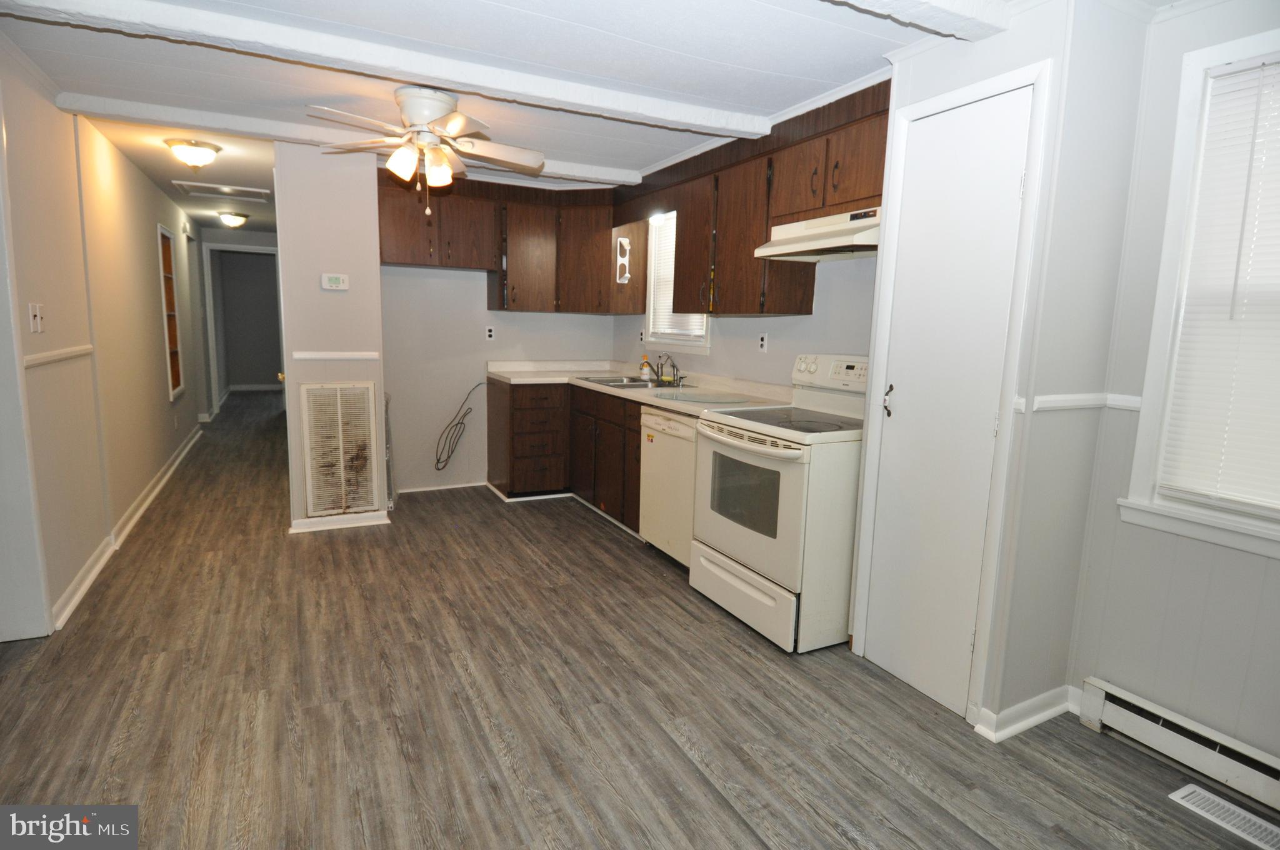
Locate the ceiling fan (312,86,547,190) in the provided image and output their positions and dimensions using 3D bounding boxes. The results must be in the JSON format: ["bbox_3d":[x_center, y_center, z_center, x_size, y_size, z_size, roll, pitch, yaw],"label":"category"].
[{"bbox_3d":[-1.015,-1.333,3.006,1.100,0.420,1.100,-3,10,-29],"label":"ceiling fan"}]

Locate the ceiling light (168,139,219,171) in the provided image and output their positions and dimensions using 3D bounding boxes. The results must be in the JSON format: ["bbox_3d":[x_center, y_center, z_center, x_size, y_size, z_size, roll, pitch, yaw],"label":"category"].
[{"bbox_3d":[-2.939,-1.756,4.225,0.320,0.175,0.320,-4,10,-28],"label":"ceiling light"}]

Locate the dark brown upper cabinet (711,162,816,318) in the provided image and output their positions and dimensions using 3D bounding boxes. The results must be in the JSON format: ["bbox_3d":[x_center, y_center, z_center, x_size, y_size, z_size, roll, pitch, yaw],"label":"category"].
[{"bbox_3d":[0.675,-0.998,3.482,0.318,0.790,0.470,-4,10,-28],"label":"dark brown upper cabinet"}]

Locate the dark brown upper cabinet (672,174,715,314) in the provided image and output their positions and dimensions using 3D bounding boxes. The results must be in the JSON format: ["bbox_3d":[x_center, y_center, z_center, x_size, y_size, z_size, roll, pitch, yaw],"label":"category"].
[{"bbox_3d":[0.460,-1.066,3.875,0.318,0.788,0.435,-4,10,-28],"label":"dark brown upper cabinet"}]

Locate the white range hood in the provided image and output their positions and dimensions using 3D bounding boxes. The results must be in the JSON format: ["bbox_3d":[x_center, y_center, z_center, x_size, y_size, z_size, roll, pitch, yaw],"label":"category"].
[{"bbox_3d":[0.927,-0.870,2.961,0.485,0.163,0.785,-3,10,-29],"label":"white range hood"}]

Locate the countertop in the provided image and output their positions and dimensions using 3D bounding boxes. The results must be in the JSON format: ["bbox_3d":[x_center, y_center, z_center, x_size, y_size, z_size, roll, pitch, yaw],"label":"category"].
[{"bbox_3d":[-0.166,-0.293,4.371,1.115,0.145,2.490,-3,10,-29],"label":"countertop"}]

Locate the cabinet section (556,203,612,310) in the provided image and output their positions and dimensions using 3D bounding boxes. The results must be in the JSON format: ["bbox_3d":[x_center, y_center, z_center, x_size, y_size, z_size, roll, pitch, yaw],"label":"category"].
[{"bbox_3d":[-0.387,-1.277,5.005,0.440,0.800,0.320,4,8,16],"label":"cabinet section"}]

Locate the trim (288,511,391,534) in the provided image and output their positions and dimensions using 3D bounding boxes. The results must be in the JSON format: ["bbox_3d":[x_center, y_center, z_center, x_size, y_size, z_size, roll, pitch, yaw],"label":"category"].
[{"bbox_3d":[-1.890,0.617,4.054,0.582,0.075,0.032,-4,10,-28],"label":"trim"}]

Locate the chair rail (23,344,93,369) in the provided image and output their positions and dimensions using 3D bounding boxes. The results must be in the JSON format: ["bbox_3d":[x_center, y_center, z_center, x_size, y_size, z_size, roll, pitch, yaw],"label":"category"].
[{"bbox_3d":[-2.712,-0.331,3.011,0.023,0.046,1.050,-3,10,-29],"label":"chair rail"}]

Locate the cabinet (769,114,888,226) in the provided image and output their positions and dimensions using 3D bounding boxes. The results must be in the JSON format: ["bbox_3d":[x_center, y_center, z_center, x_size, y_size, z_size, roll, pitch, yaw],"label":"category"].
[{"bbox_3d":[0.991,-1.141,2.960,0.345,0.375,0.780,-3,10,-29],"label":"cabinet"}]

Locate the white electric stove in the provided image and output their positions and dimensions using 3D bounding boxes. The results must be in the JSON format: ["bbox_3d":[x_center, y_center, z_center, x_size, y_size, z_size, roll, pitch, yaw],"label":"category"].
[{"bbox_3d":[0.747,0.285,3.000,0.730,1.170,0.765,-4,10,-28],"label":"white electric stove"}]

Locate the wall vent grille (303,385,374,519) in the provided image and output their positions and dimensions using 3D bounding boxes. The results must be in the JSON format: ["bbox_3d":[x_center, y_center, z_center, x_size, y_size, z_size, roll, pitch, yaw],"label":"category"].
[{"bbox_3d":[-1.863,0.159,3.996,0.411,0.828,0.020,-4,10,-28],"label":"wall vent grille"}]

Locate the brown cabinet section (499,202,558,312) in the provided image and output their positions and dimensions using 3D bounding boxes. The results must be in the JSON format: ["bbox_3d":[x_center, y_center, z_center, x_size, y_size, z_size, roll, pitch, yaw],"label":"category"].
[{"bbox_3d":[-0.912,-1.277,4.930,0.445,0.790,0.330,-3,9,-28],"label":"brown cabinet section"}]

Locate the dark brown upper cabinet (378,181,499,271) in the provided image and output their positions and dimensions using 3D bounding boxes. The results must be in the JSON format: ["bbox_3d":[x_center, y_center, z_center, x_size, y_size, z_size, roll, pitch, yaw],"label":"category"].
[{"bbox_3d":[-1.508,-1.417,4.688,0.880,0.515,0.330,-3,10,-29],"label":"dark brown upper cabinet"}]

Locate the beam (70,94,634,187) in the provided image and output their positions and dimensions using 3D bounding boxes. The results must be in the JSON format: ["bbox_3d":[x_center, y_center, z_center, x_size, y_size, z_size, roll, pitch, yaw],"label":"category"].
[{"bbox_3d":[-1.457,-1.650,3.805,3.112,0.115,0.130,-2,9,-24],"label":"beam"}]

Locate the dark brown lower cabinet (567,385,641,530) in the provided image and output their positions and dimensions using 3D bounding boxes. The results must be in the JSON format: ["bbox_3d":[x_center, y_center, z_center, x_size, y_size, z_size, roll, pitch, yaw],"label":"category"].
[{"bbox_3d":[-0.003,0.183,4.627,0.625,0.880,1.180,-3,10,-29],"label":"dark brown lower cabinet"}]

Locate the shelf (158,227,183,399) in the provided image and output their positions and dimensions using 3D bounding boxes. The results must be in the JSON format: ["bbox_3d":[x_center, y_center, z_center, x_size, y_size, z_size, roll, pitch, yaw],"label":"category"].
[{"bbox_3d":[-4.401,-1.041,5.921,0.130,1.530,0.720,-4,10,-28],"label":"shelf"}]

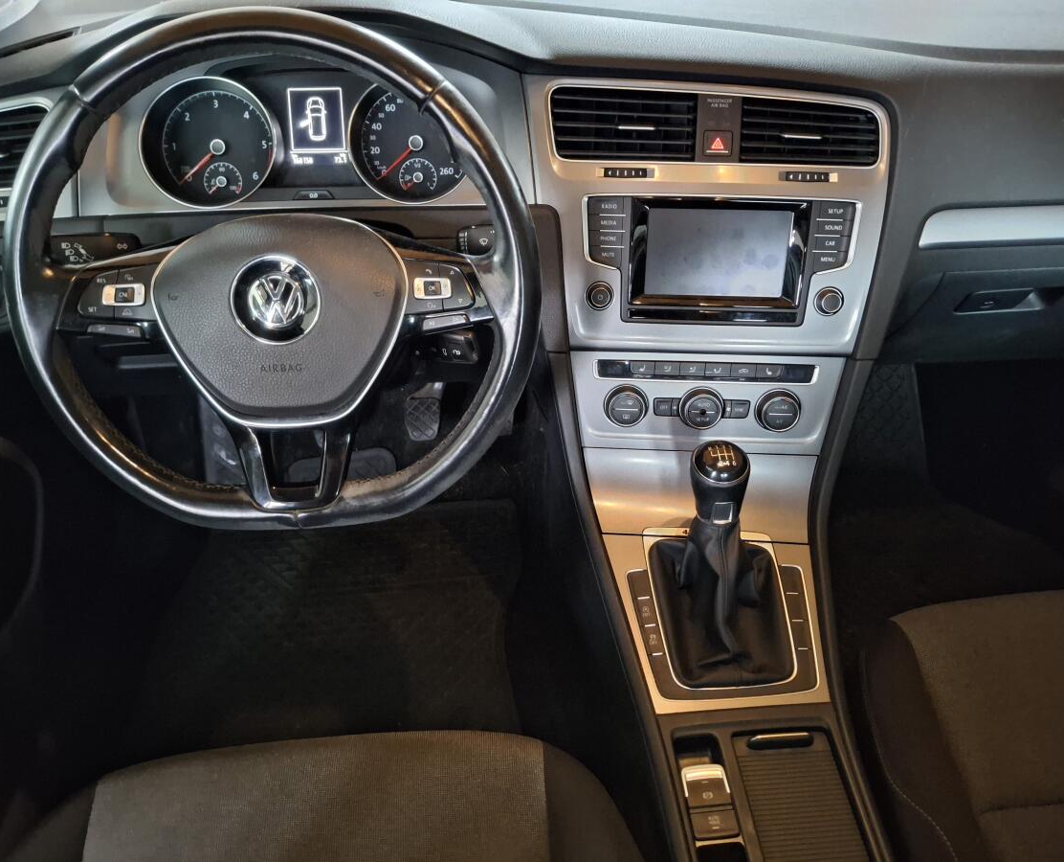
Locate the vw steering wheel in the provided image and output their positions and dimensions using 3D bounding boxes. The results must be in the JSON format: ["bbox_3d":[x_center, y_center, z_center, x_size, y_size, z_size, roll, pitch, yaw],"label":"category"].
[{"bbox_3d":[-0.176,-0.104,0.599,0.372,0.362,0.090,-2,13,-3],"label":"vw steering wheel"}]

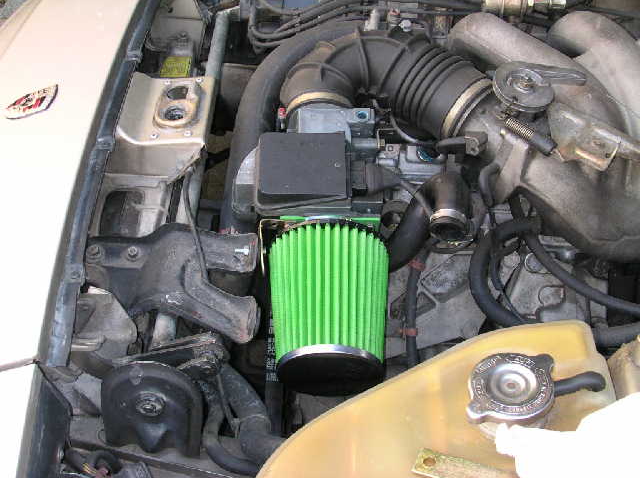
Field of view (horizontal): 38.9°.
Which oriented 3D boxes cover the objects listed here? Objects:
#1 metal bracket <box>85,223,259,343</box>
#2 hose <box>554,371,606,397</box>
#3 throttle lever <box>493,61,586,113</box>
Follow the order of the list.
[{"bbox_3d":[-0.156,0.049,0.950,0.168,0.065,0.105,0,46,0],"label":"metal bracket"},{"bbox_3d":[0.210,0.117,0.730,0.041,0.017,0.014,0,46,0],"label":"hose"},{"bbox_3d":[0.250,-0.172,1.030,0.104,0.020,0.060,-1,52,1],"label":"throttle lever"}]

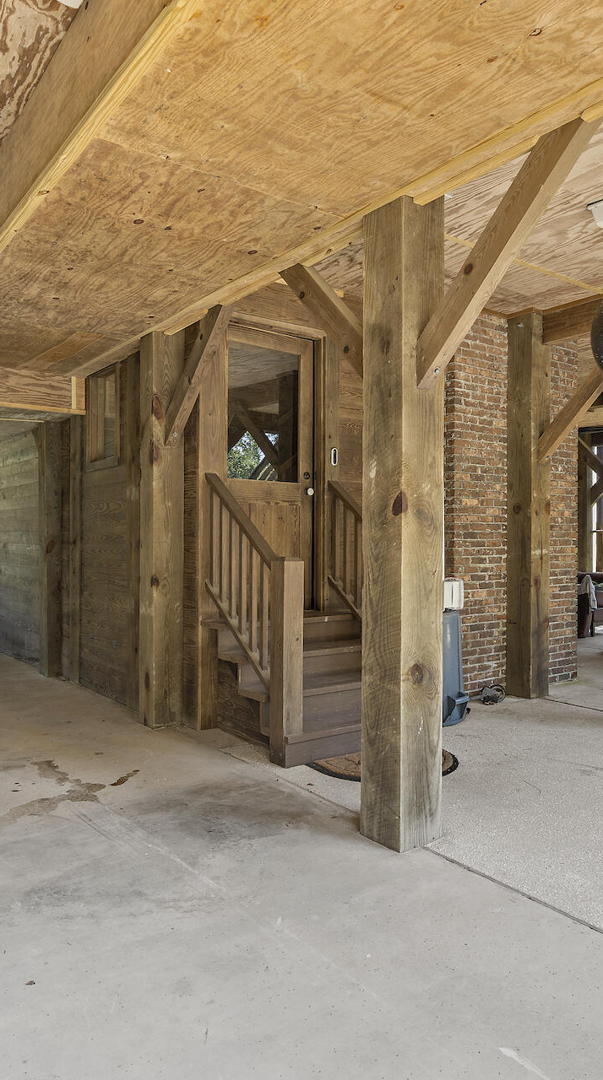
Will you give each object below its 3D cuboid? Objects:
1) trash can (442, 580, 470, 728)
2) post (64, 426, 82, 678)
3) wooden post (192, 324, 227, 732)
[{"bbox_3d":[0.959,0.896,5.542,0.630,0.930,0.600,0,0,10],"label":"trash can"},{"bbox_3d":[-2.068,0.083,6.692,0.130,2.479,0.190,0,1,-36],"label":"post"},{"bbox_3d":[-0.672,-0.119,5.243,0.229,2.946,0.150,0,0,-37],"label":"wooden post"}]

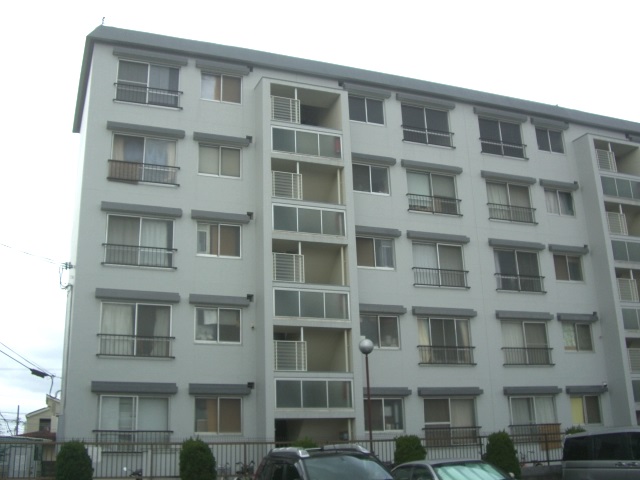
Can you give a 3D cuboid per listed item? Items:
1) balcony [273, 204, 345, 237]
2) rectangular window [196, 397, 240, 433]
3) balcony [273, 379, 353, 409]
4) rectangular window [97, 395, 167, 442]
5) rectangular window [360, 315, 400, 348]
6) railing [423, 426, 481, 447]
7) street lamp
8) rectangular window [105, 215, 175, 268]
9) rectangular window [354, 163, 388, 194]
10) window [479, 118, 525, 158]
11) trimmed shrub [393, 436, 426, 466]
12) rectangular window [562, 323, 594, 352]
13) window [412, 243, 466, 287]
[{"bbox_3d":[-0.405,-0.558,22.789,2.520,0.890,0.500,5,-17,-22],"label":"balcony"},{"bbox_3d":[-2.982,5.183,20.732,1.426,1.080,0.150,5,-18,-21],"label":"rectangular window"},{"bbox_3d":[-0.176,4.562,20.724,2.459,0.890,0.150,5,-18,-21],"label":"balcony"},{"bbox_3d":[-5.104,5.060,19.195,2.010,1.500,0.150,5,-18,-21],"label":"rectangular window"},{"bbox_3d":[1.975,2.975,22.987,1.370,1.031,0.100,5,-18,-21],"label":"rectangular window"},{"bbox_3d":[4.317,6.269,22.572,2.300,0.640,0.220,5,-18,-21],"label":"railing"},{"bbox_3d":[1.243,4.415,17.335,0.375,3.941,0.375,5,-17,-22],"label":"street lamp"},{"bbox_3d":[-5.313,0.076,20.886,1.958,1.558,0.100,5,-18,-21],"label":"rectangular window"},{"bbox_3d":[1.815,-2.097,24.517,1.370,1.031,0.100,5,-18,-21],"label":"rectangular window"},{"bbox_3d":[7.118,-3.924,27.286,1.995,1.558,0.100,5,-18,-21],"label":"window"},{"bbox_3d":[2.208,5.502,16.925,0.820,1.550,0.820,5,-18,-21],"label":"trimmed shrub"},{"bbox_3d":[9.418,3.570,25.652,1.330,1.038,0.150,5,-18,-21],"label":"rectangular window"},{"bbox_3d":[4.165,0.882,24.551,2.019,1.558,0.100,5,-18,-21],"label":"window"}]

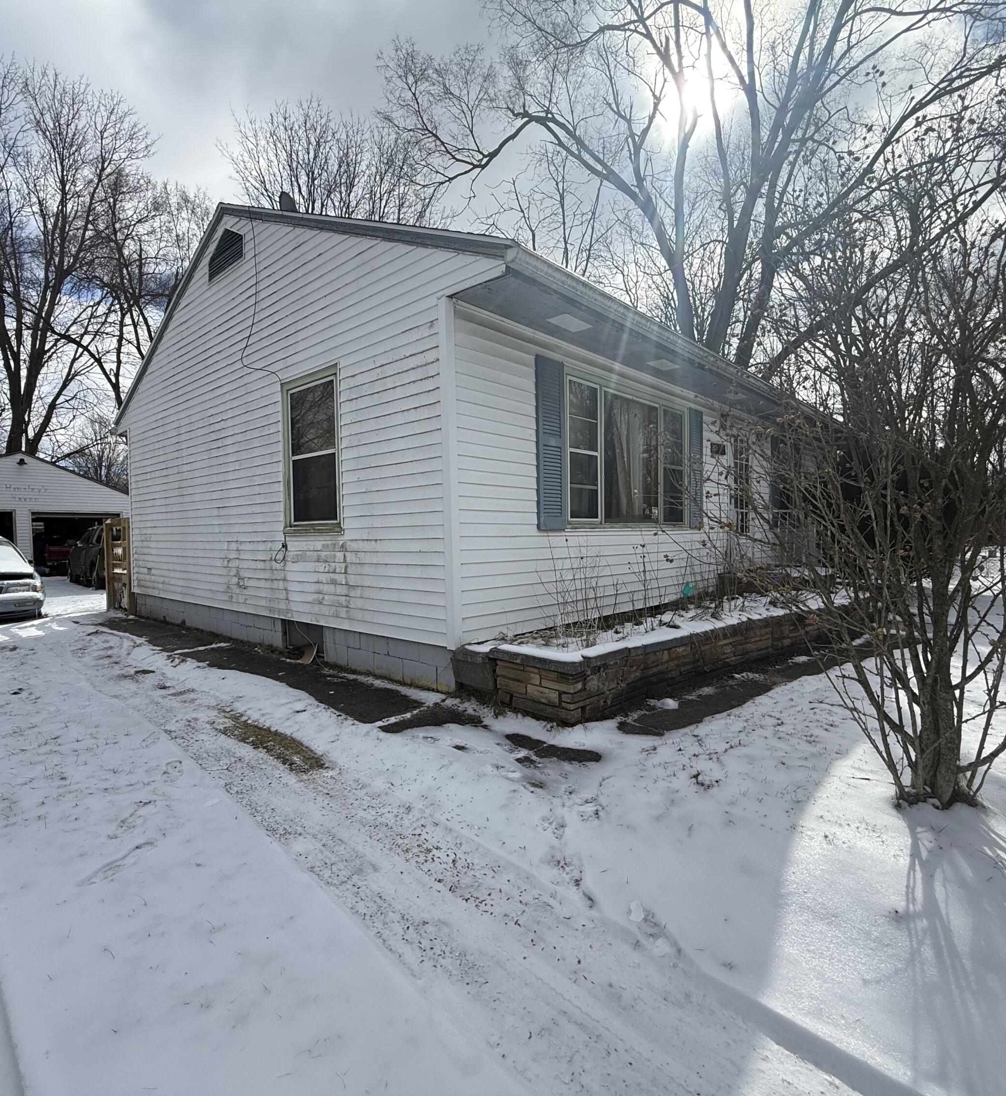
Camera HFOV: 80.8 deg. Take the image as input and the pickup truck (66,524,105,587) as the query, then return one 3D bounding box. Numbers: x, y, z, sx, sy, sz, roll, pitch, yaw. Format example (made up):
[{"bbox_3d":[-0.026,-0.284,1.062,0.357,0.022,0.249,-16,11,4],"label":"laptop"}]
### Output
[{"bbox_3d":[-10.486,0.133,16.404,5.000,1.680,1.880,0,2,42],"label":"pickup truck"}]

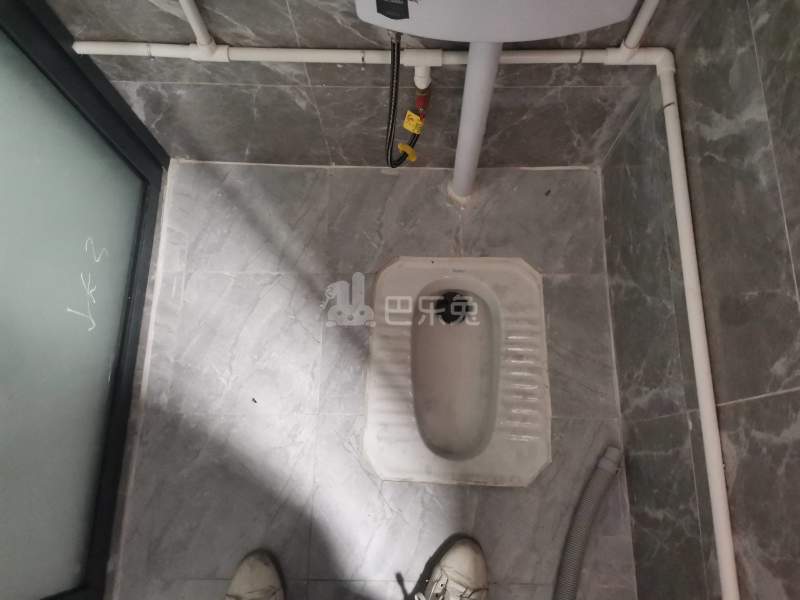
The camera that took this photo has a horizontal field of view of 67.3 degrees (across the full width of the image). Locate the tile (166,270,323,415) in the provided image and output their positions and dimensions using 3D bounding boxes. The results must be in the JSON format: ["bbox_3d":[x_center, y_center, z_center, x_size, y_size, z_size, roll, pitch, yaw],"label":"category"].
[{"bbox_3d":[-0.312,0.085,1.235,0.302,0.010,0.300,1,75,1],"label":"tile"}]

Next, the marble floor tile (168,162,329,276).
[{"bbox_3d":[-0.320,-0.178,1.307,0.325,0.010,0.245,1,75,1],"label":"marble floor tile"}]

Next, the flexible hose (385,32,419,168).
[{"bbox_3d":[0.003,-0.322,1.041,0.064,0.425,0.050,1,75,1],"label":"flexible hose"}]

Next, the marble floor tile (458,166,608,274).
[{"bbox_3d":[0.289,-0.172,1.301,0.304,0.010,0.245,1,75,1],"label":"marble floor tile"}]

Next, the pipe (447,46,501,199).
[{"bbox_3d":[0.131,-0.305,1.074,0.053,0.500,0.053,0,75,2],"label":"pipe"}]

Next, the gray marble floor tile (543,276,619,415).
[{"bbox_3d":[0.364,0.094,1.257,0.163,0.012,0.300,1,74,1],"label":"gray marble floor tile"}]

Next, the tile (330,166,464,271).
[{"bbox_3d":[-0.010,-0.175,1.304,0.294,0.010,0.245,1,75,1],"label":"tile"}]

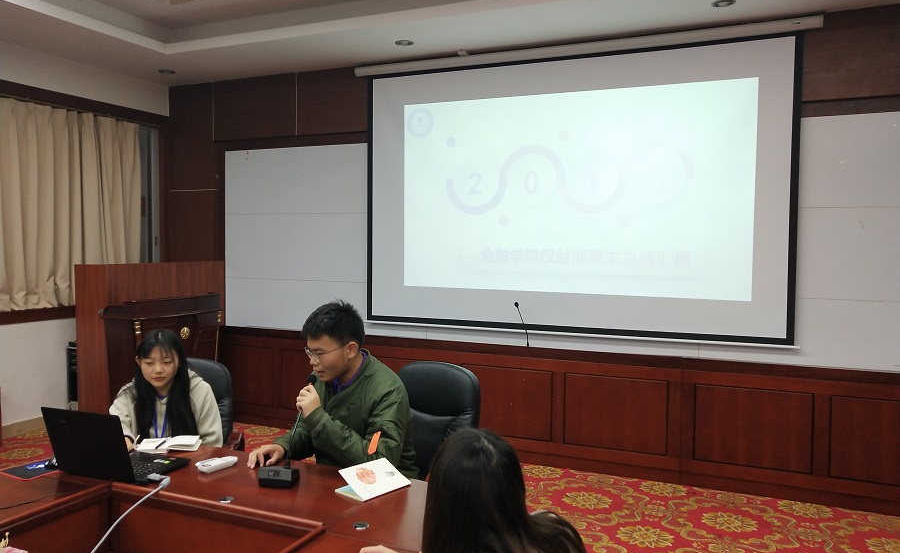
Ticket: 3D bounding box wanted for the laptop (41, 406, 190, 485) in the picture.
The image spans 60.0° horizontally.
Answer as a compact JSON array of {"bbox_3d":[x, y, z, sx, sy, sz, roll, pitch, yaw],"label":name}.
[{"bbox_3d":[-1.077,0.525,2.530,0.333,0.228,0.317,1,1,18],"label":"laptop"}]

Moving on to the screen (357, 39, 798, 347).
[{"bbox_3d":[0.735,-0.566,5.417,3.071,1.903,0.040,2,1,26],"label":"screen"}]

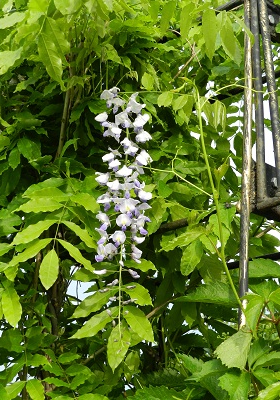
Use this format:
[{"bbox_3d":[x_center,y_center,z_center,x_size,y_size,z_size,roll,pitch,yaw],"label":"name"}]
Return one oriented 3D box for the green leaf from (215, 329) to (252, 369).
[{"bbox_3d":[0.139,0.220,1.160,0.049,0.061,0.013,36,-9,0],"label":"green leaf"}]

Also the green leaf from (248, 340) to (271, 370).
[{"bbox_3d":[0.180,0.235,1.190,0.029,0.049,0.012,33,-12,-5],"label":"green leaf"}]

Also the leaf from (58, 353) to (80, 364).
[{"bbox_3d":[-0.144,0.327,1.620,0.049,0.026,0.009,-10,-30,6],"label":"leaf"}]

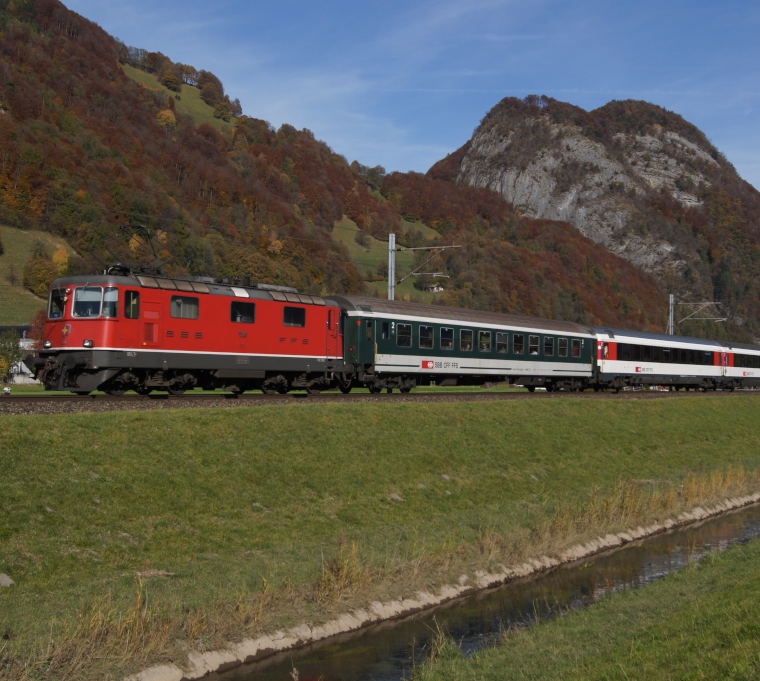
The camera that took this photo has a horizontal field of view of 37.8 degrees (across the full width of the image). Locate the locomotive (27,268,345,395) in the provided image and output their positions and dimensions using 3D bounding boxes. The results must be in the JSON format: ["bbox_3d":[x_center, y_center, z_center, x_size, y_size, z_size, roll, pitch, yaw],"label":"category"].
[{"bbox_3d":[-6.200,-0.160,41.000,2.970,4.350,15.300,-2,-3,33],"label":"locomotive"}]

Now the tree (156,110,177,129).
[{"bbox_3d":[-132.908,-137.888,690.000,12.450,13.073,12.450,0,-2,0],"label":"tree"}]

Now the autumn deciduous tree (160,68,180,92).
[{"bbox_3d":[-145.539,-180.621,770.000,13.894,16.673,13.894,0,-2,0],"label":"autumn deciduous tree"}]

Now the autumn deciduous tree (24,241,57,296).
[{"bbox_3d":[-87.295,-18.256,285.000,9.257,14.913,9.257,0,-2,0],"label":"autumn deciduous tree"}]

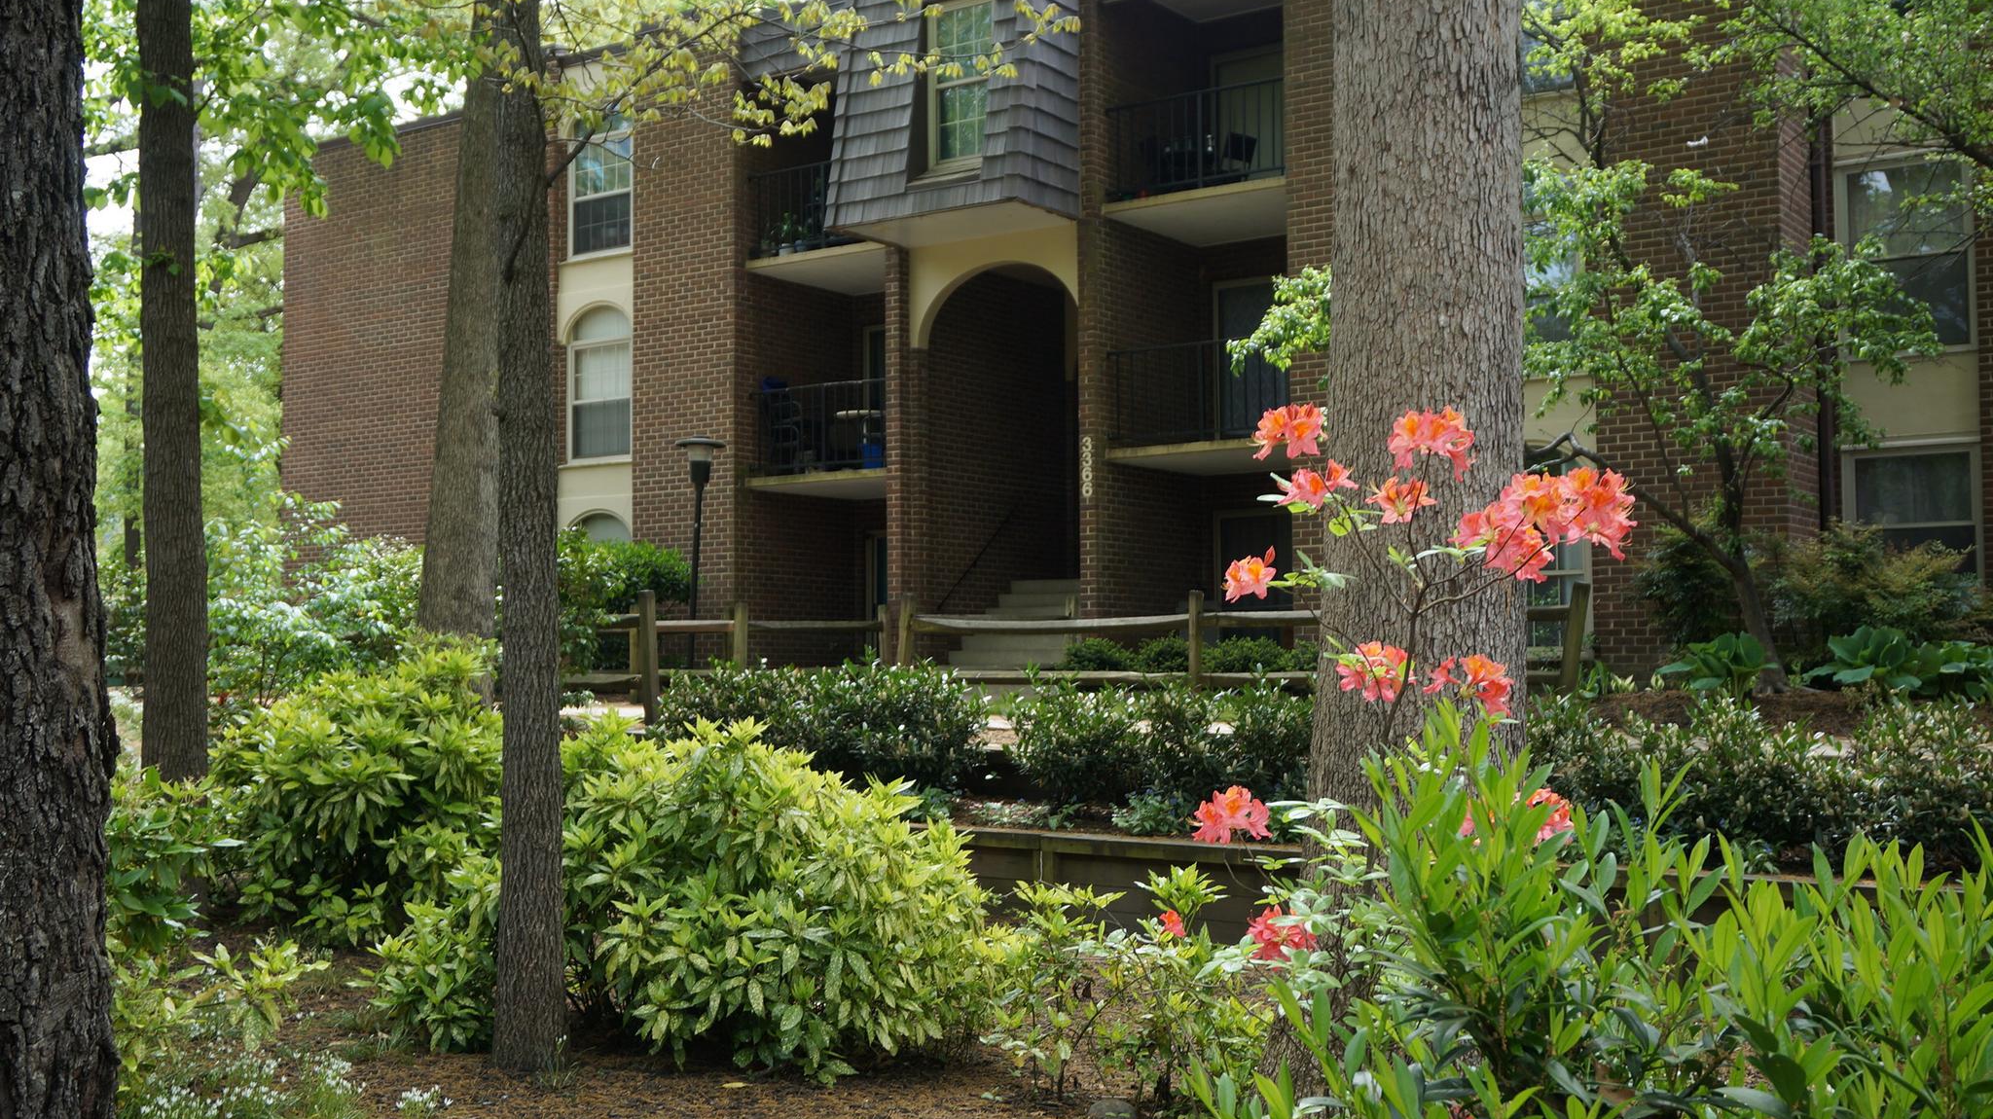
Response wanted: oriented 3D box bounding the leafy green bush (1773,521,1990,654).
[{"bbox_3d":[7.447,0.293,17.201,1.700,1.330,1.150,-2,-3,34],"label":"leafy green bush"}]

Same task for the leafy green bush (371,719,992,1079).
[{"bbox_3d":[-1.312,1.335,8.484,2.500,1.300,1.800,0,-3,-9],"label":"leafy green bush"}]

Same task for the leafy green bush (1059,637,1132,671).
[{"bbox_3d":[1.025,1.000,21.200,0.680,0.400,0.650,0,-3,0],"label":"leafy green bush"}]

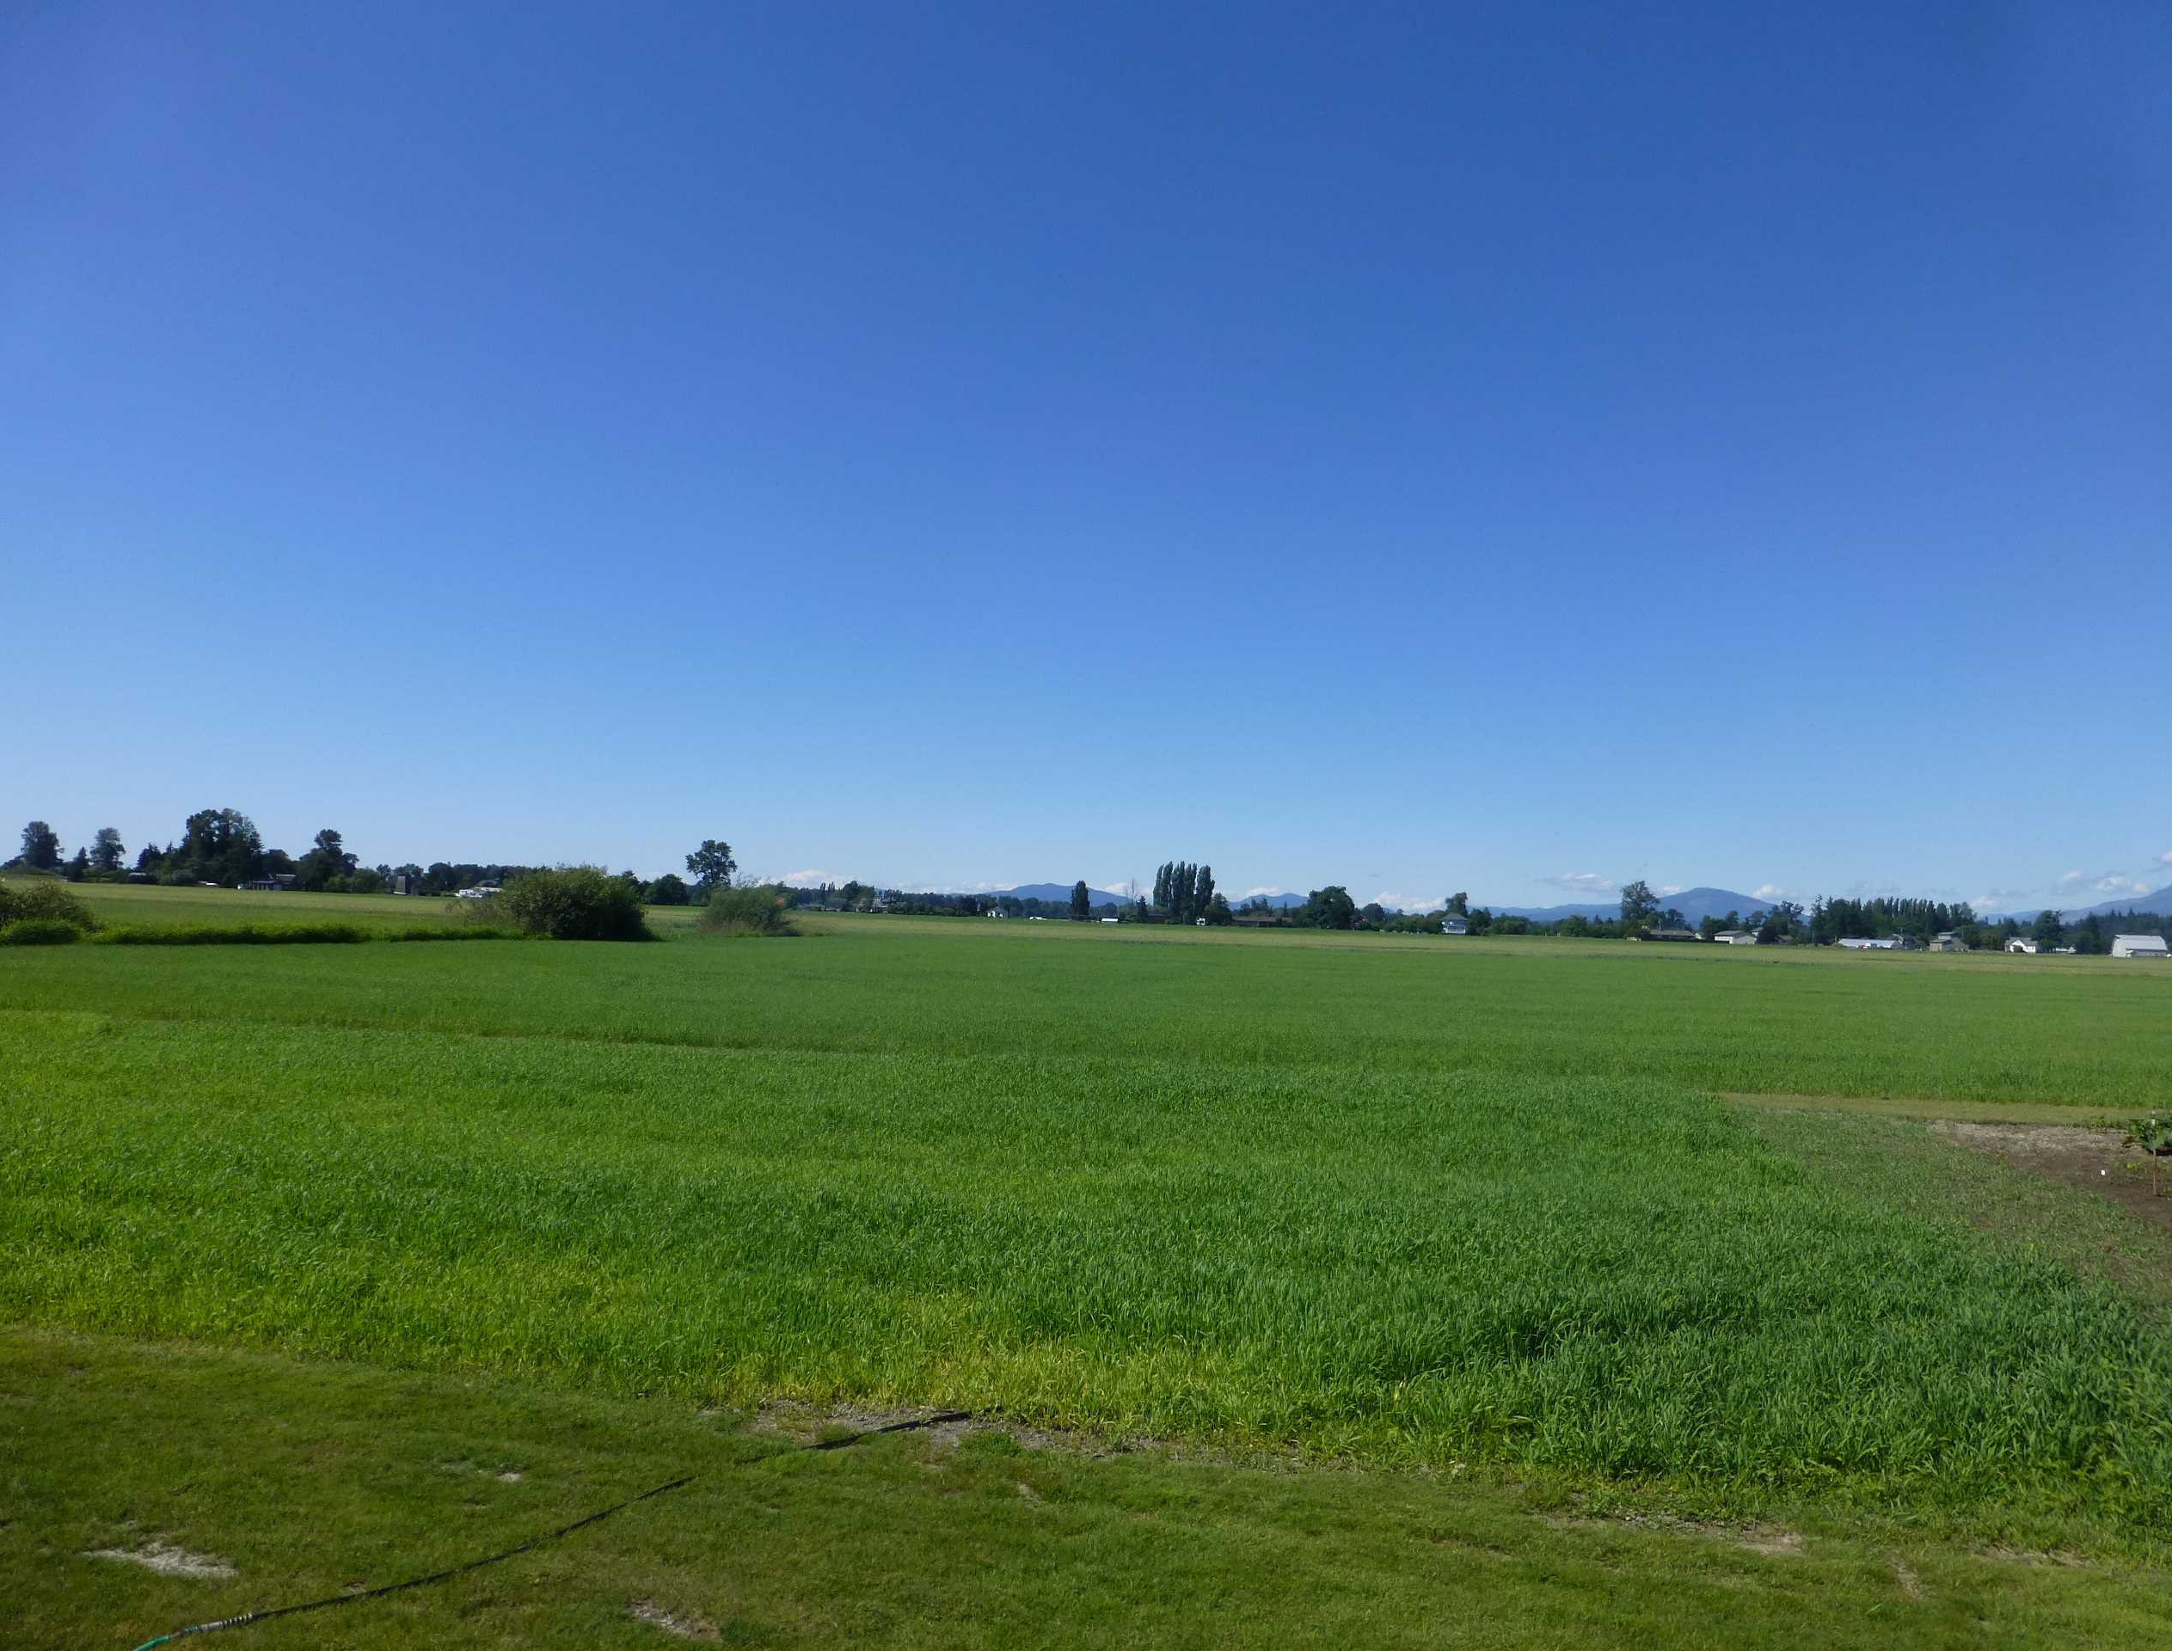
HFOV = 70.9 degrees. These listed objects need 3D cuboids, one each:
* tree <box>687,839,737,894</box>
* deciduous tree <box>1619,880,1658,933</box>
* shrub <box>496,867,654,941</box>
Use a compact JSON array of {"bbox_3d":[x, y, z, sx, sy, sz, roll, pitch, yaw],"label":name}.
[{"bbox_3d":[-95.577,11.865,390.000,11.950,16.260,12.000,3,-3,-14],"label":"tree"},{"bbox_3d":[163.014,24.211,450.000,10.490,16.480,10.000,1,-4,20],"label":"deciduous tree"},{"bbox_3d":[-18.604,2.892,55.500,5.450,2.720,4.800,3,-4,-18],"label":"shrub"}]

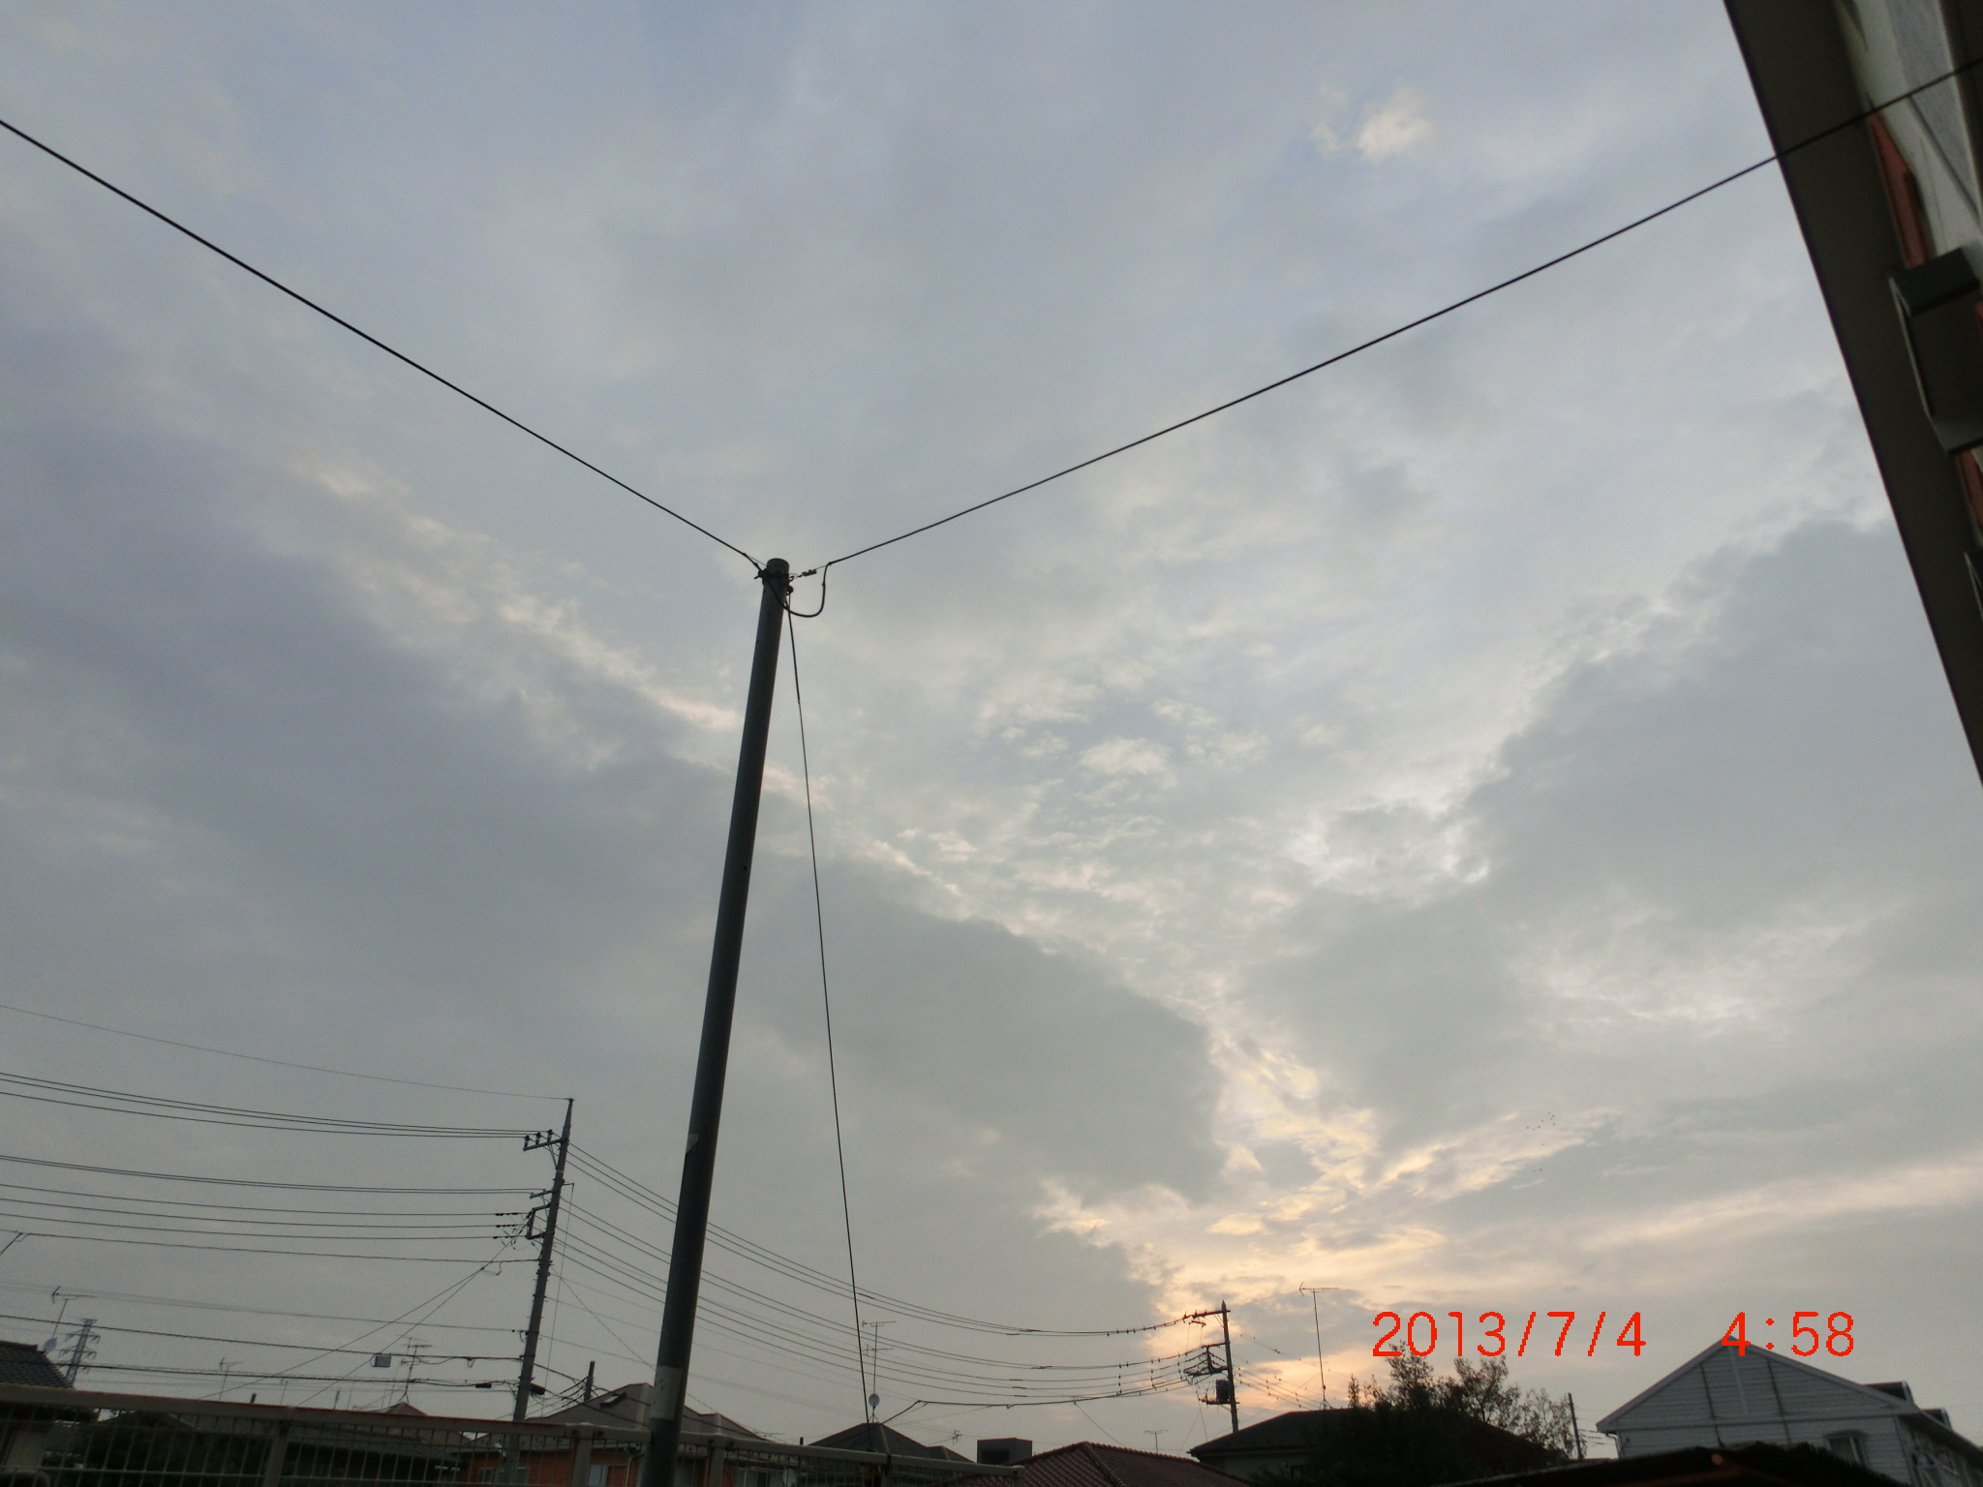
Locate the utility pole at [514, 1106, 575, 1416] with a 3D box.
[{"bbox_3d":[-11.047,15.146,32.355,0.360,13.820,0.360,10,-35,-15],"label":"utility pole"}]

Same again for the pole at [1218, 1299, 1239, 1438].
[{"bbox_3d":[9.825,29.346,54.006,0.360,14.020,0.360,-5,-34,7],"label":"pole"}]

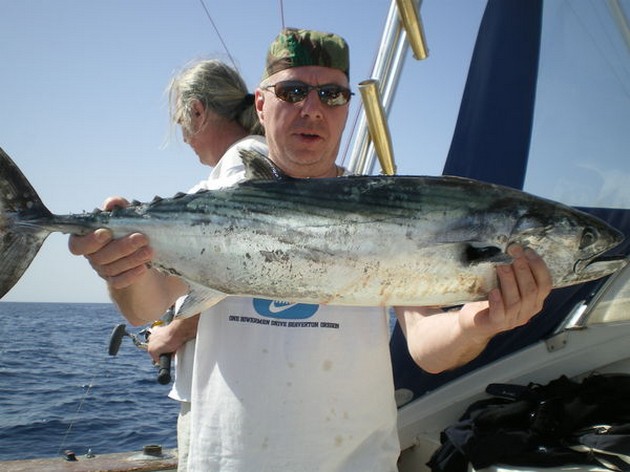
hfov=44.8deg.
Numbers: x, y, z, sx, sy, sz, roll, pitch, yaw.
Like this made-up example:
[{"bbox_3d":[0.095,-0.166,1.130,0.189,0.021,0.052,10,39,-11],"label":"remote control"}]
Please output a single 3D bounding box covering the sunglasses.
[{"bbox_3d":[-0.015,-0.252,1.376,0.145,0.043,0.145,5,7,-12],"label":"sunglasses"}]

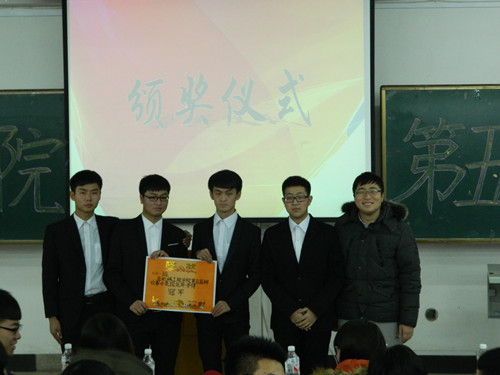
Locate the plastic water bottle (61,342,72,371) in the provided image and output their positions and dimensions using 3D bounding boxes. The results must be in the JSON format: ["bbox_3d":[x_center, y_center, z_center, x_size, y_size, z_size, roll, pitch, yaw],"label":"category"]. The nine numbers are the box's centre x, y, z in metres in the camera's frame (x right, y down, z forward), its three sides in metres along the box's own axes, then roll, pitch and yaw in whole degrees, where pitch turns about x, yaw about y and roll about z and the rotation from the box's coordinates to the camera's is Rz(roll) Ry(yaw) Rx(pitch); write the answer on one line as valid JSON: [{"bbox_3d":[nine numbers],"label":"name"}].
[{"bbox_3d":[-0.791,0.798,5.300,0.066,0.235,0.066,-1,2,0],"label":"plastic water bottle"}]

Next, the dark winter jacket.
[{"bbox_3d":[0.733,0.451,7.200,0.570,0.745,0.340,0,2,10],"label":"dark winter jacket"}]

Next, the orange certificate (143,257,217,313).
[{"bbox_3d":[-0.403,0.567,7.030,0.420,0.305,0.015,4,1,-5],"label":"orange certificate"}]

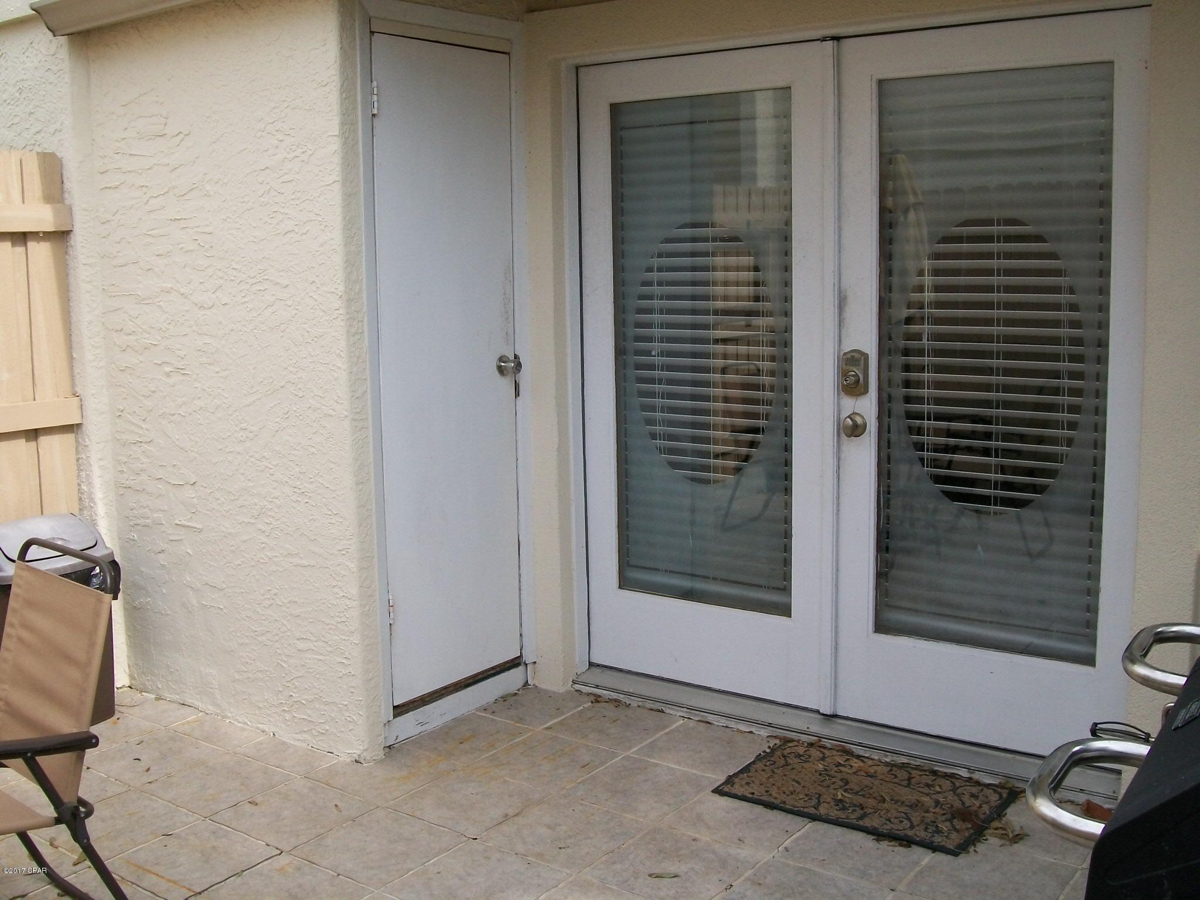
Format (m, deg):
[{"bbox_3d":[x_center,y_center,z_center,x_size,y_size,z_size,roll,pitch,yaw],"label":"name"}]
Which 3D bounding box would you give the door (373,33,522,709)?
[{"bbox_3d":[-0.481,-0.251,3.954,0.045,2.030,0.610,5,10,37],"label":"door"}]

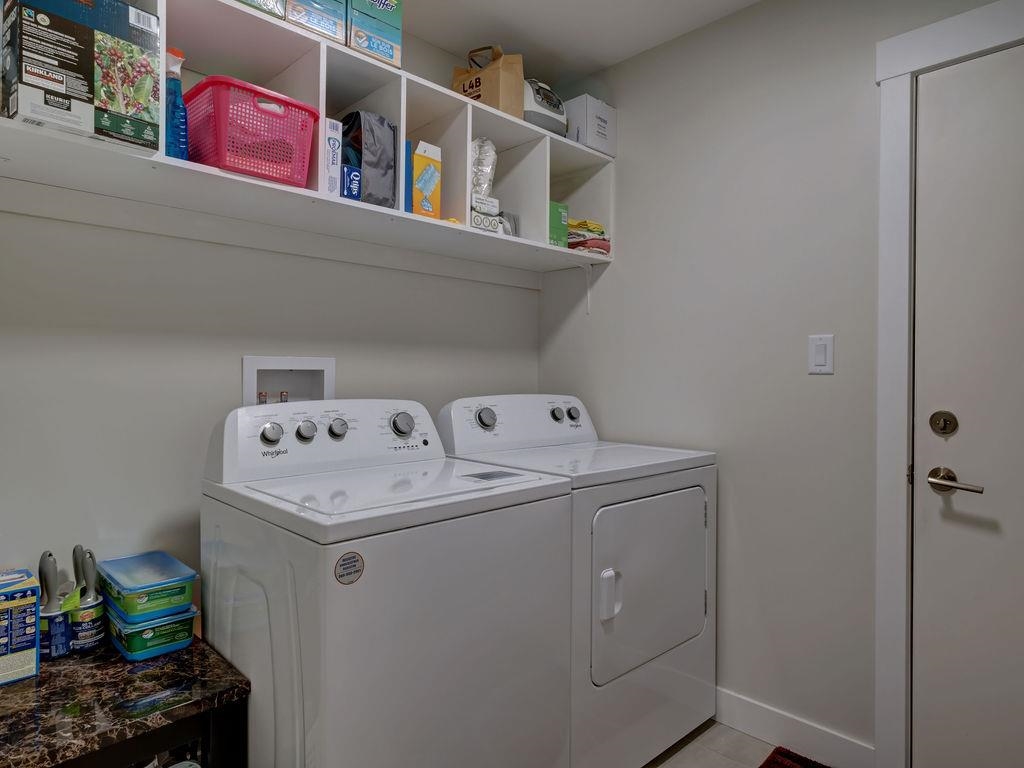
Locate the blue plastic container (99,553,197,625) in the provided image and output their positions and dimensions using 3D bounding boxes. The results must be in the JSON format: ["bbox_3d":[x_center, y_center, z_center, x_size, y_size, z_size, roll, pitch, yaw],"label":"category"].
[{"bbox_3d":[-0.882,0.481,1.427,0.272,0.075,0.145,1,1,45],"label":"blue plastic container"}]

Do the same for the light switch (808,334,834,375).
[{"bbox_3d":[0.941,-0.088,1.803,0.012,0.121,0.073,-1,1,-44],"label":"light switch"}]

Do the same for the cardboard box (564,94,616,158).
[{"bbox_3d":[0.281,-0.990,2.349,0.174,0.198,0.180,-1,1,-44],"label":"cardboard box"}]

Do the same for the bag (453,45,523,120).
[{"bbox_3d":[-0.080,-1.019,2.048,0.210,0.265,0.125,1,1,38],"label":"bag"}]

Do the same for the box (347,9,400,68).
[{"bbox_3d":[-0.463,-0.933,1.689,0.162,0.106,0.270,-1,1,-44],"label":"box"}]

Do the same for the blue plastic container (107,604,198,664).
[{"bbox_3d":[-0.853,0.554,1.392,0.145,0.073,0.272,-1,1,-42],"label":"blue plastic container"}]

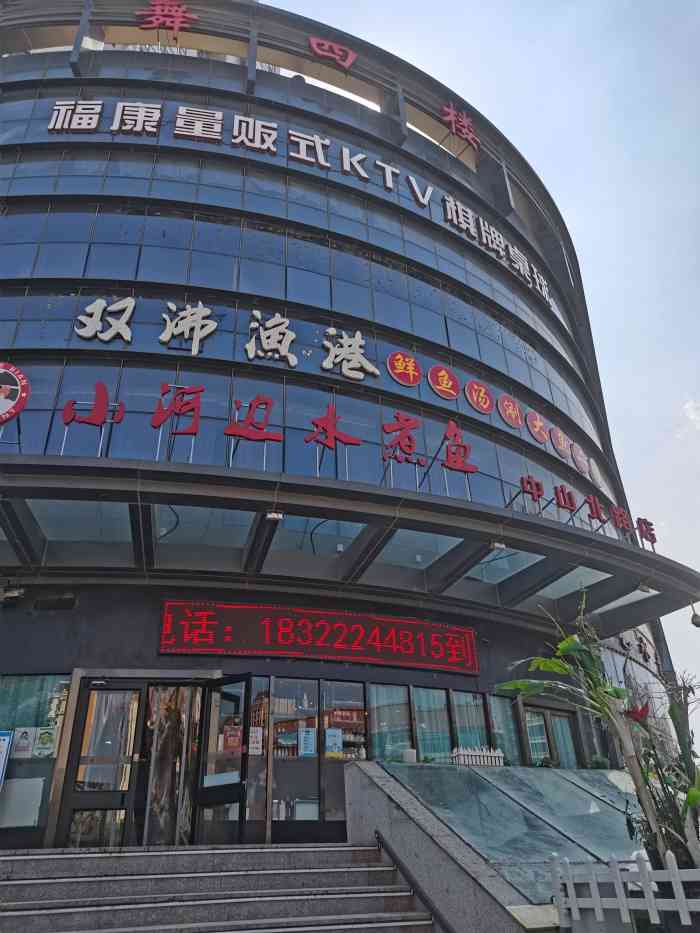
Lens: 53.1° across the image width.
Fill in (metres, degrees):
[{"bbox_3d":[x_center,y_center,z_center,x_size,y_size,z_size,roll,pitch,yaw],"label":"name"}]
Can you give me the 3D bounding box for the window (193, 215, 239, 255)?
[{"bbox_3d":[-2.457,-4.277,12.963,0.869,0.973,0.080,5,-32,-12],"label":"window"}]

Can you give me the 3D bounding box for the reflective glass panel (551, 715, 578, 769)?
[{"bbox_3d":[4.023,5.171,13.120,0.620,0.950,0.100,23,-39,-37],"label":"reflective glass panel"}]

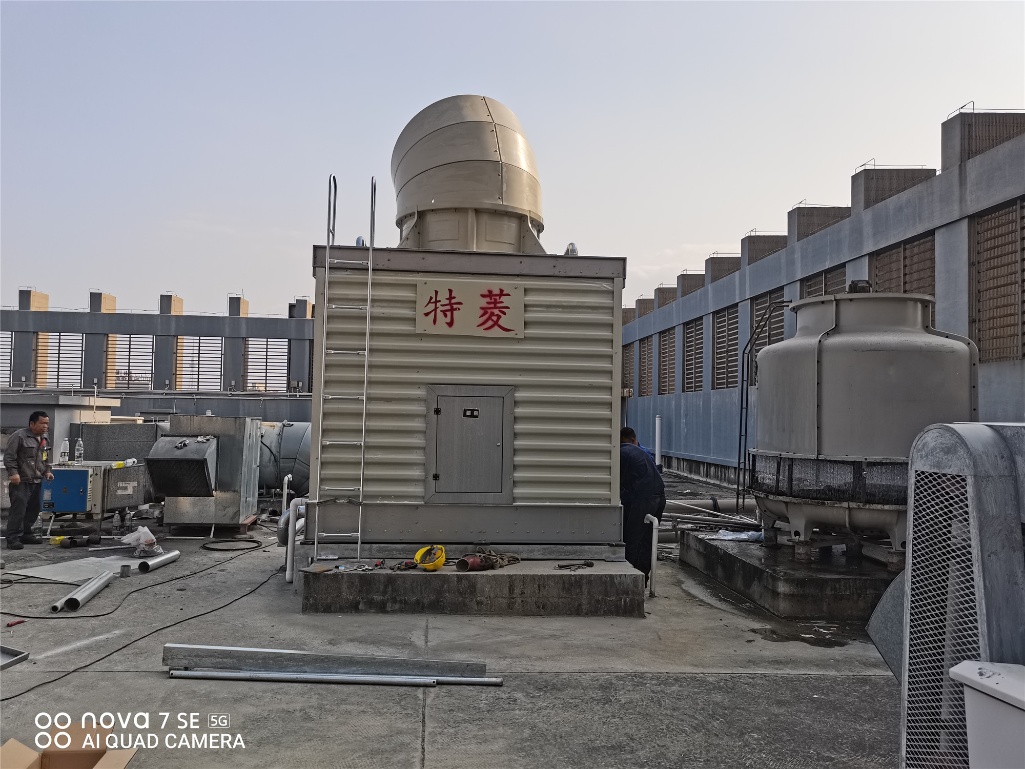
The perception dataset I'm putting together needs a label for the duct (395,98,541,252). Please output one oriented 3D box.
[{"bbox_3d":[-0.462,-2.103,8.334,1.602,1.856,1.662,2,-3,-27],"label":"duct"}]

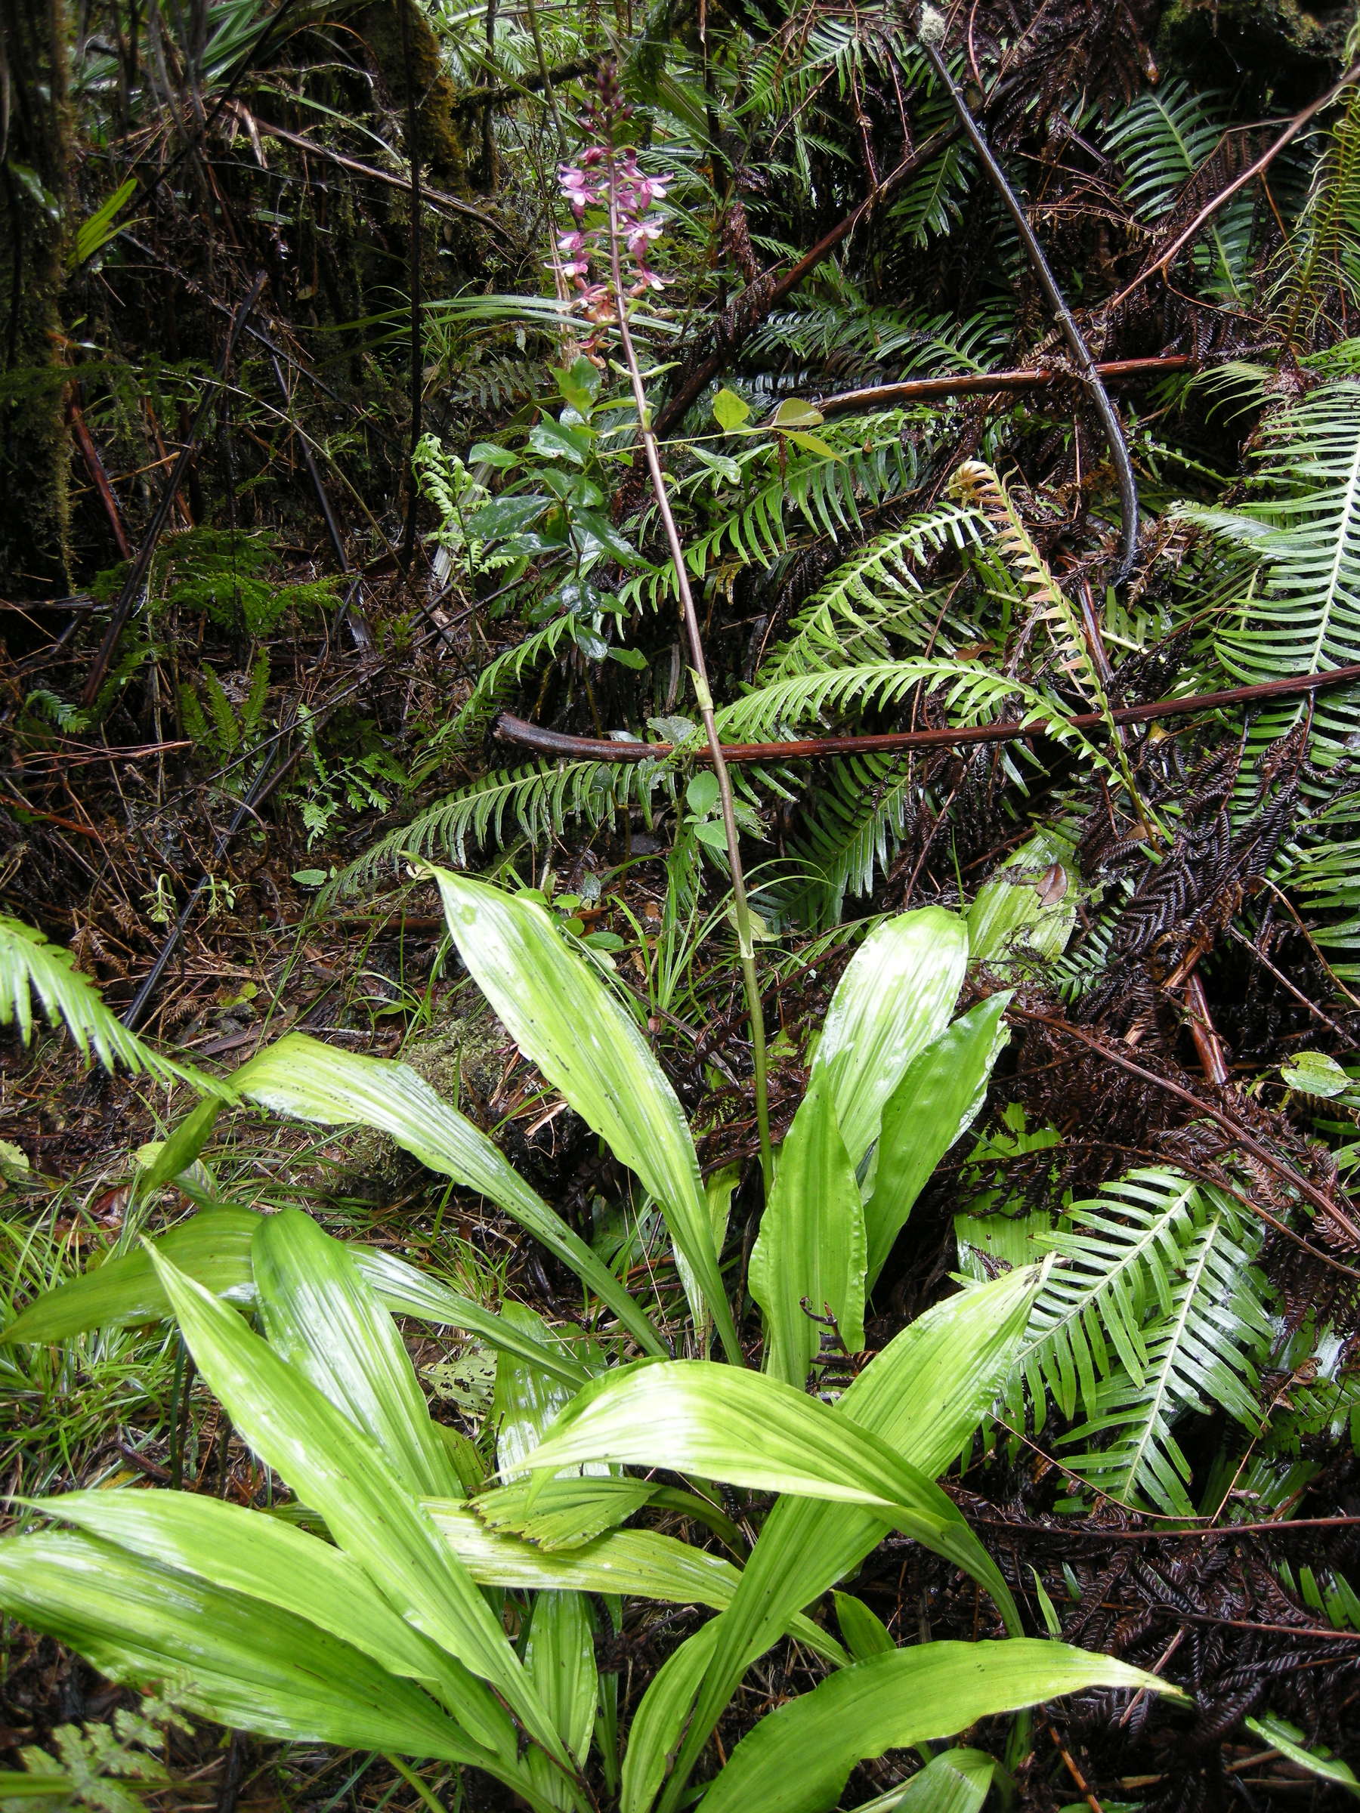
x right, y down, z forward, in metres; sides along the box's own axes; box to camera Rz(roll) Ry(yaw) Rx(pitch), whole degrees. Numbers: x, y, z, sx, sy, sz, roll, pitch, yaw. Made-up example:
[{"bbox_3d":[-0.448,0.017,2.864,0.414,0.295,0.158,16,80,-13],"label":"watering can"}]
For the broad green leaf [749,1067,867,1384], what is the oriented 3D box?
[{"bbox_3d":[0.091,0.235,1.320,0.082,0.240,0.050,0,13,0],"label":"broad green leaf"}]

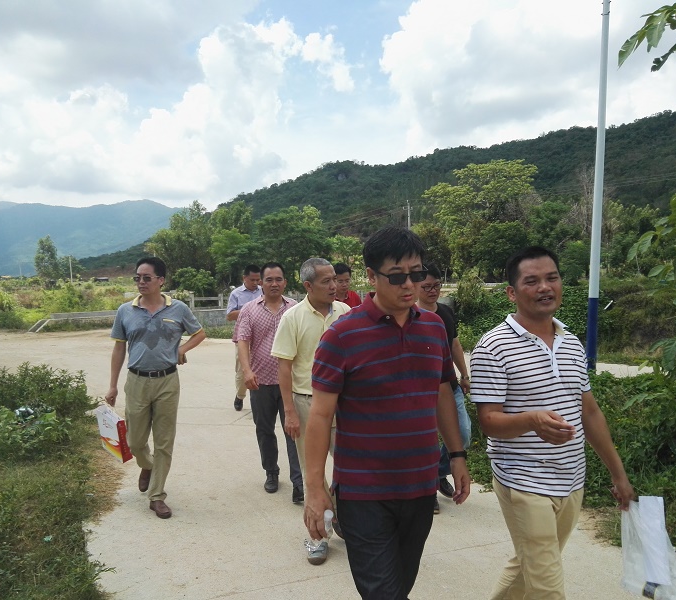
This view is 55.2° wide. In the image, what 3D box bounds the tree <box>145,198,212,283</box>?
[{"bbox_3d":[-10.223,-3.797,42.000,4.400,5.500,4.200,1,2,0],"label":"tree"}]

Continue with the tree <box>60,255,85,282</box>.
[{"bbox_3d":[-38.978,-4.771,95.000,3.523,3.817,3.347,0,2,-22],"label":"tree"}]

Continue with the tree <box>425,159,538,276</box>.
[{"bbox_3d":[11.753,-6.675,53.000,9.600,9.800,8.500,1,2,0],"label":"tree"}]

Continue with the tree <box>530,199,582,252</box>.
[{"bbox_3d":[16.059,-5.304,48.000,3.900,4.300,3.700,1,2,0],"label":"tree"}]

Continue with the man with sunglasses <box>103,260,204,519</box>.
[{"bbox_3d":[-1.235,0.559,4.414,0.660,1.709,0.520,0,2,-13],"label":"man with sunglasses"}]

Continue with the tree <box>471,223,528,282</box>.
[{"bbox_3d":[14.565,-4.347,58.000,5.199,5.199,4.939,1,2,14],"label":"tree"}]

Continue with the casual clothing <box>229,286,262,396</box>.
[{"bbox_3d":[-1.026,0.475,7.500,0.500,1.340,0.400,0,3,-18],"label":"casual clothing"}]

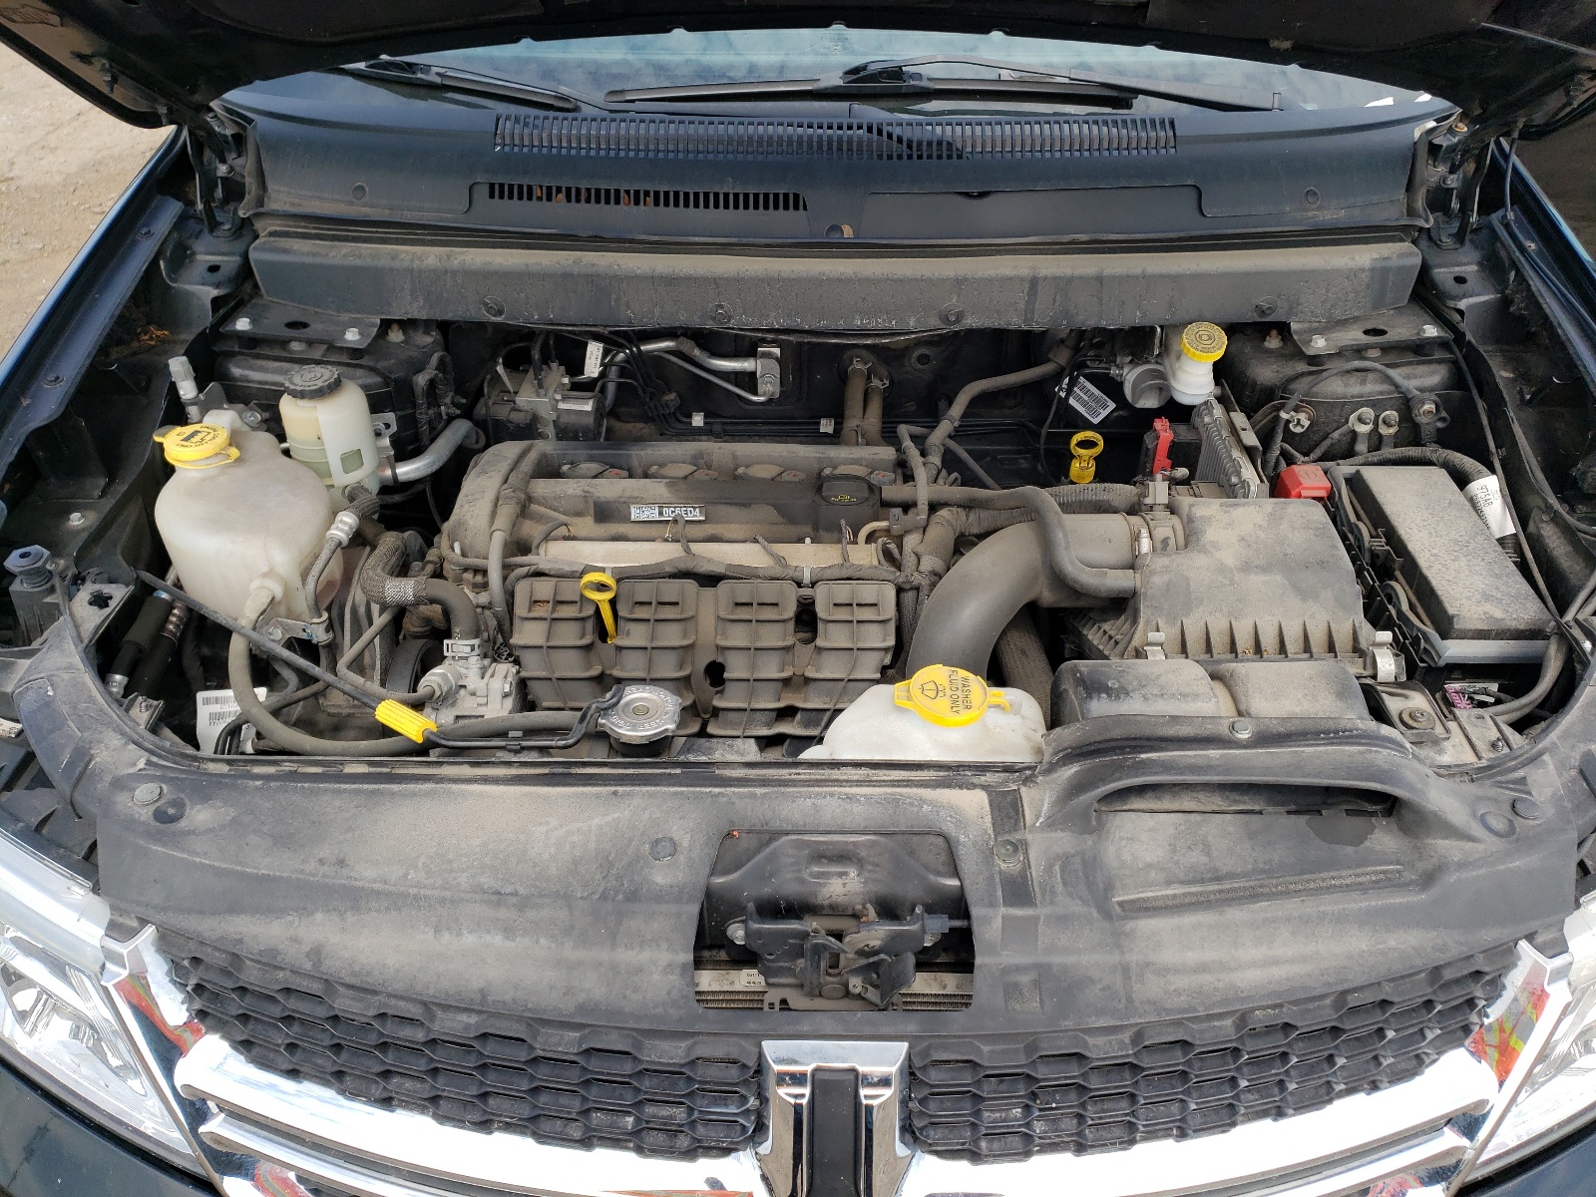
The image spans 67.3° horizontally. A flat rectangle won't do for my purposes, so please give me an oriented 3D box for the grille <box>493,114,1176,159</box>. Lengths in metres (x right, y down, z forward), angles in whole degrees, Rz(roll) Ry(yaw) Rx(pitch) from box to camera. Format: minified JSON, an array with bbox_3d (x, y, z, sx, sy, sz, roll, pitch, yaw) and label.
[{"bbox_3d":[0.044,-0.548,1.432,0.813,0.026,0.074,1,52,1],"label":"grille"}]

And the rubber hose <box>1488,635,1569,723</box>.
[{"bbox_3d":[0.642,0.082,1.051,0.061,0.064,0.054,1,38,1],"label":"rubber hose"}]

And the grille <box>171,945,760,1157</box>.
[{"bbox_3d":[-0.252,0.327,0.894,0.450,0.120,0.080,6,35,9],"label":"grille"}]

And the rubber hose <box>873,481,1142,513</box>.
[{"bbox_3d":[0.228,-0.110,1.305,0.282,0.025,0.028,-1,35,-1],"label":"rubber hose"}]

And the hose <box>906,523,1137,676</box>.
[{"bbox_3d":[0.216,0.002,1.164,0.207,0.168,0.118,1,38,1],"label":"hose"}]

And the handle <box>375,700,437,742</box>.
[{"bbox_3d":[-0.315,0.099,0.960,0.056,0.019,0.019,21,40,27],"label":"handle"}]

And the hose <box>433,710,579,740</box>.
[{"bbox_3d":[-0.241,0.105,0.990,0.119,0.018,0.019,-1,35,-1],"label":"hose"}]

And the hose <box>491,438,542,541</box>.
[{"bbox_3d":[-0.304,-0.120,1.300,0.023,0.025,0.165,3,43,5],"label":"hose"}]

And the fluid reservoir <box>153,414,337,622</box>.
[{"bbox_3d":[-0.554,-0.082,1.209,0.156,0.187,0.158,1,38,1],"label":"fluid reservoir"}]

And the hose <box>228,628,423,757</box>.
[{"bbox_3d":[-0.406,0.083,1.030,0.168,0.065,0.110,-1,35,-1],"label":"hose"}]

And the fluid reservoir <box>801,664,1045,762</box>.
[{"bbox_3d":[0.102,0.144,1.019,0.200,0.170,0.125,-1,35,-1],"label":"fluid reservoir"}]

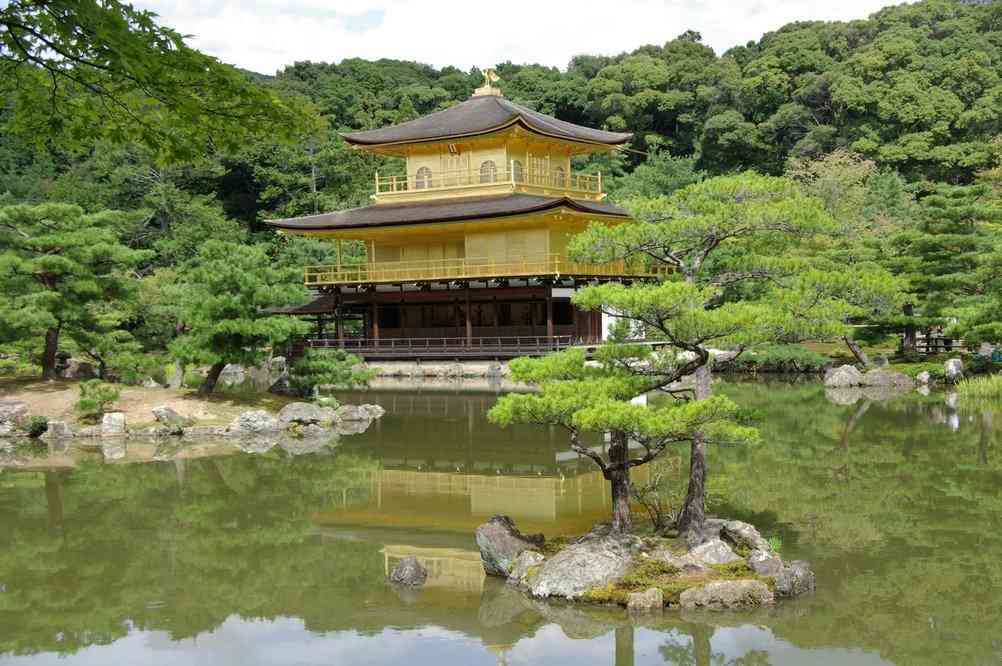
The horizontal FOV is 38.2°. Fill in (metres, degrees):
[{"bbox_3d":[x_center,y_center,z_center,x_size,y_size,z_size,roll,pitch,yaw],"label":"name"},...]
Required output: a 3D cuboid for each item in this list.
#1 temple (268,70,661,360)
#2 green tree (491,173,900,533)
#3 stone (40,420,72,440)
[{"bbox_3d":[-0.475,-5.584,68.263,16.283,13.678,13.101,-1,1,34],"label":"temple"},{"bbox_3d":[2.018,0.202,15.000,4.100,3.650,3.300,-1,1,8],"label":"green tree"},{"bbox_3d":[-9.959,2.184,32.400,0.686,0.383,0.500,-1,1,-17],"label":"stone"}]

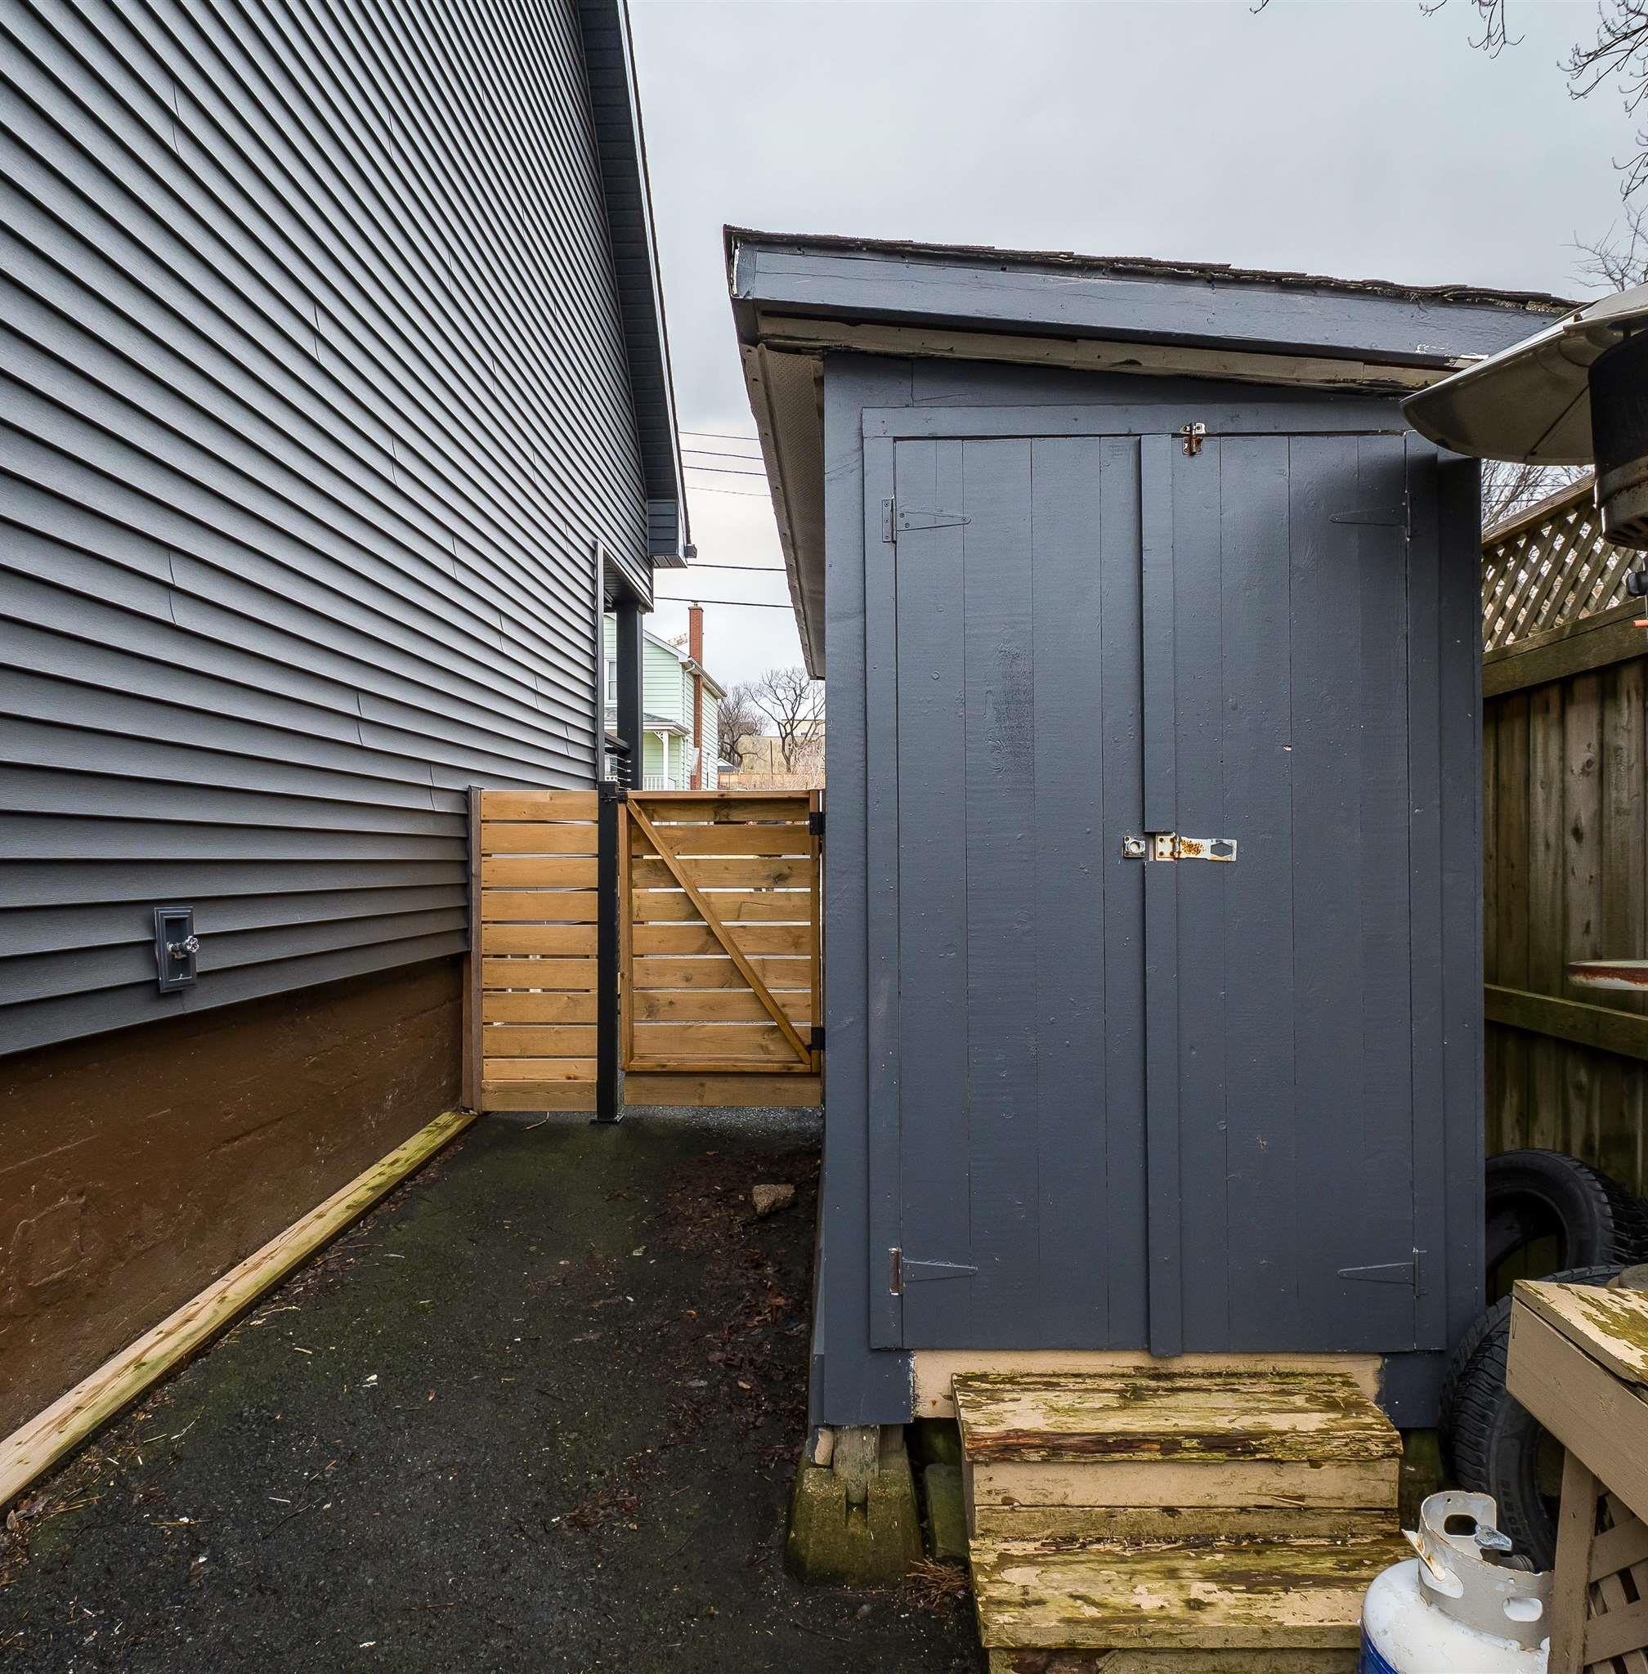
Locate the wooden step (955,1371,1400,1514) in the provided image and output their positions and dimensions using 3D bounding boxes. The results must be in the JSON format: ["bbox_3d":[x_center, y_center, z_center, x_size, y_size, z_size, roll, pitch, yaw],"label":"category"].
[{"bbox_3d":[0.595,1.060,1.805,0.720,0.175,0.210,0,-1,1],"label":"wooden step"}]

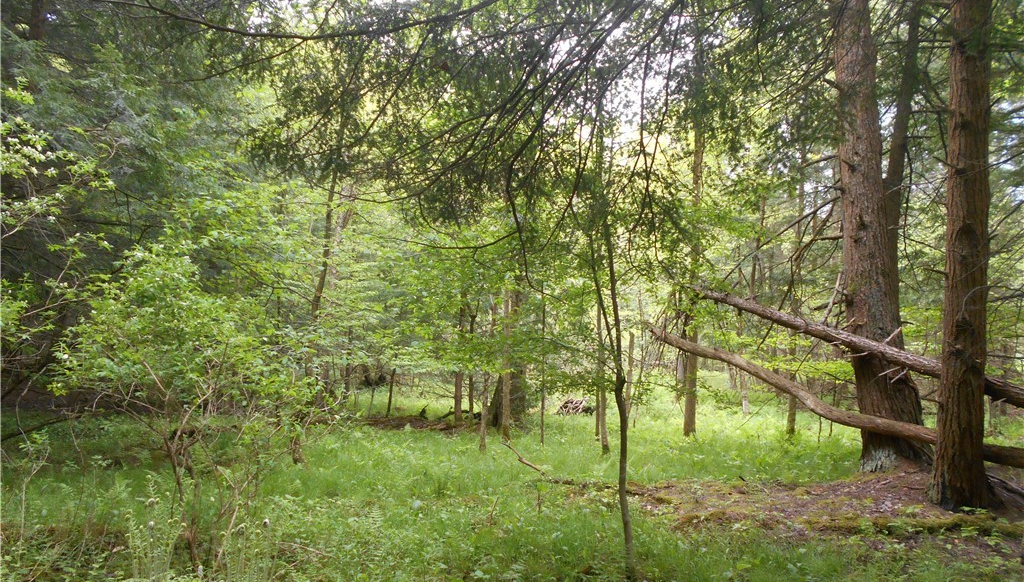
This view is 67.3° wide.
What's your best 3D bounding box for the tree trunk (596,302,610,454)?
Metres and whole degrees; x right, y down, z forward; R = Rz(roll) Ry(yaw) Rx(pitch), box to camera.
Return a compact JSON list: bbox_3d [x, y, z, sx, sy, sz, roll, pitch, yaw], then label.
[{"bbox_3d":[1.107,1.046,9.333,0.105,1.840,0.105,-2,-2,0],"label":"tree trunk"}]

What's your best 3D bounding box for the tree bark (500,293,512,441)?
[{"bbox_3d":[-0.063,1.015,10.233,0.115,1.964,0.115,0,-2,0],"label":"tree bark"}]

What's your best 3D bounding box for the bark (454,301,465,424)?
[{"bbox_3d":[-0.810,1.116,12.033,0.125,1.904,0.125,1,-2,0],"label":"bark"}]

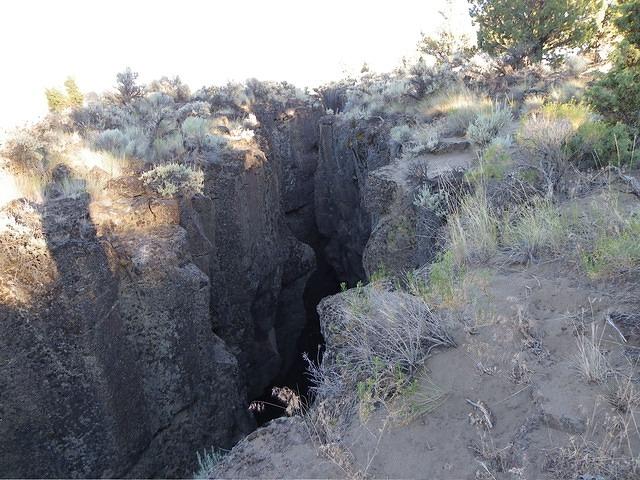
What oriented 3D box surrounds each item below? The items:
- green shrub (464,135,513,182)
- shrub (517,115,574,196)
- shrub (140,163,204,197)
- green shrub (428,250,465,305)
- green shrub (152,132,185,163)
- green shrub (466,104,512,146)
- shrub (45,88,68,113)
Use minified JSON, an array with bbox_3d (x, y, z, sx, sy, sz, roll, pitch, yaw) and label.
[{"bbox_3d":[2.384,-1.139,6.800,0.679,0.600,0.580,4,18,19],"label":"green shrub"},{"bbox_3d":[2.815,-1.055,6.000,0.724,0.950,0.700,6,19,24],"label":"shrub"},{"bbox_3d":[-2.179,-0.894,7.100,0.945,0.460,0.750,-7,18,-16],"label":"shrub"},{"bbox_3d":[0.940,0.288,3.600,0.285,0.370,0.280,3,18,15],"label":"green shrub"},{"bbox_3d":[-2.963,-1.809,9.400,0.626,0.550,0.580,-7,18,-16],"label":"green shrub"},{"bbox_3d":[3.244,-2.191,9.200,0.880,0.780,0.800,4,18,18],"label":"green shrub"},{"bbox_3d":[-9.319,-4.933,17.000,0.849,0.850,0.850,-11,19,-26],"label":"shrub"}]

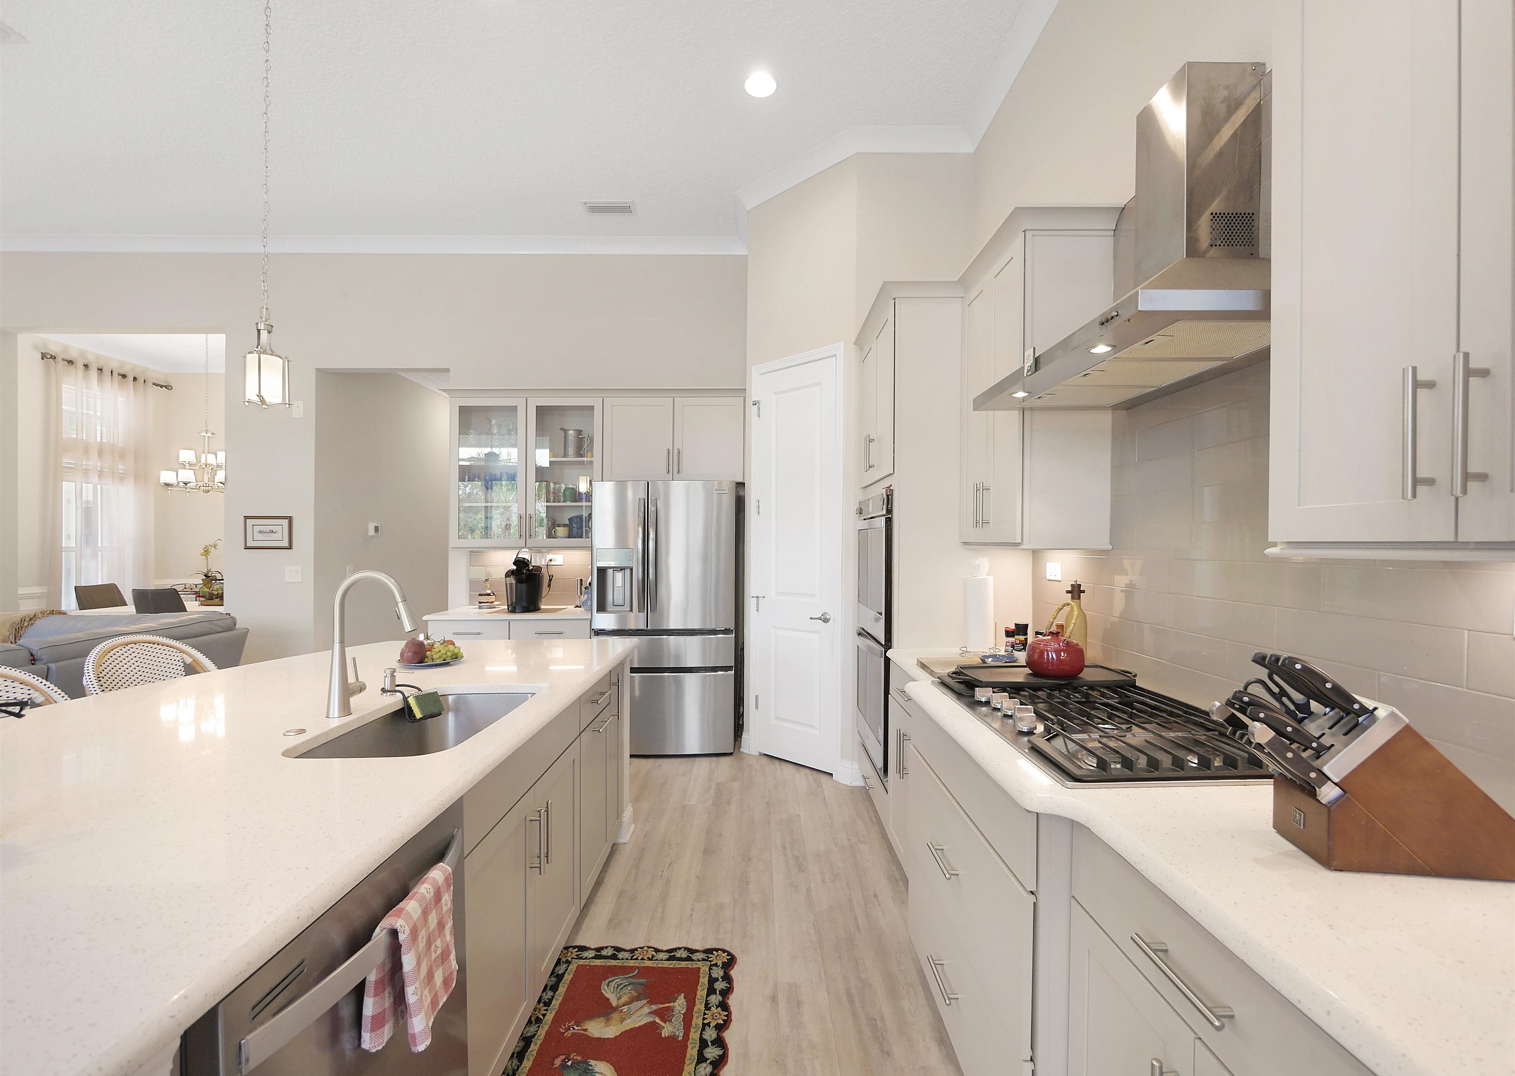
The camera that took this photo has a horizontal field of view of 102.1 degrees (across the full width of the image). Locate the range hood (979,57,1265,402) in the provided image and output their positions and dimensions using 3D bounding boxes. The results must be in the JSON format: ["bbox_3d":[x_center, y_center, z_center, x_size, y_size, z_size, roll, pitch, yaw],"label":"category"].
[{"bbox_3d":[0.988,-0.809,1.663,0.472,0.730,0.914,0,0,0],"label":"range hood"}]

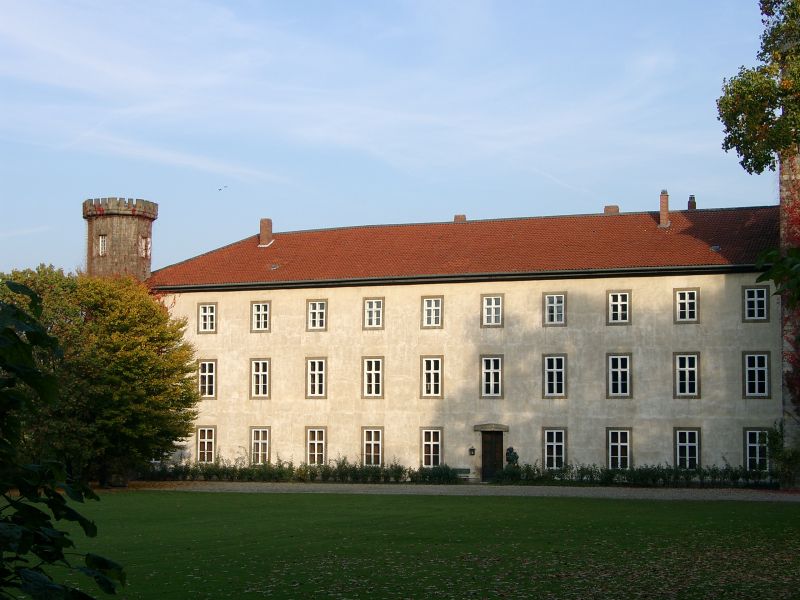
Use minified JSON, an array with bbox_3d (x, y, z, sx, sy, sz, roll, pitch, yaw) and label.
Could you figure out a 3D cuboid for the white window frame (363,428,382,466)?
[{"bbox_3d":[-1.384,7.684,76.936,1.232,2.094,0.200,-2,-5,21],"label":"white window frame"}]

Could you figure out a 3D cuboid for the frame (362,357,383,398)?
[{"bbox_3d":[-1.471,4.311,82.108,1.329,2.325,0.200,-2,-5,23],"label":"frame"}]

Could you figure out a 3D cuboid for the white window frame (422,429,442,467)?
[{"bbox_3d":[1.945,8.745,87.697,1.314,2.241,0.200,-2,-5,22],"label":"white window frame"}]

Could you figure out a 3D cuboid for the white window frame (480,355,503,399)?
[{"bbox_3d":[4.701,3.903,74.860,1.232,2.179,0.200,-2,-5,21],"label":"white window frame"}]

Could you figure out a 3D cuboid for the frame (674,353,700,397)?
[{"bbox_3d":[15.967,4.207,82.383,1.349,2.559,0.200,-2,-5,22],"label":"frame"}]

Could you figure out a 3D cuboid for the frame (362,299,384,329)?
[{"bbox_3d":[-1.452,0.771,82.405,1.329,1.812,0.200,-2,-5,23],"label":"frame"}]

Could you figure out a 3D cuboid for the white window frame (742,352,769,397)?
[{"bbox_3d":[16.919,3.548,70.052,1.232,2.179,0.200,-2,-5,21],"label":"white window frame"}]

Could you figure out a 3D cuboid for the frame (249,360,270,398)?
[{"bbox_3d":[-7.989,4.505,84.835,1.329,2.325,0.200,-2,-5,23],"label":"frame"}]

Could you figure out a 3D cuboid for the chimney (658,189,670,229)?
[{"bbox_3d":[15.774,-5.430,88.245,0.550,2.347,0.550,-2,-5,22],"label":"chimney"}]

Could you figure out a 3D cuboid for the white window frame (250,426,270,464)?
[{"bbox_3d":[-8.653,9.049,91.990,1.378,2.351,0.200,-2,-5,22],"label":"white window frame"}]

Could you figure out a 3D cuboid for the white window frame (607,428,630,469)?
[{"bbox_3d":[11.366,7.721,76.410,1.329,2.209,0.200,-2,-5,23],"label":"white window frame"}]

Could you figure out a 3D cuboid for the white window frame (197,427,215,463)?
[{"bbox_3d":[-12.264,9.192,93.449,1.328,2.388,0.200,-2,-5,22],"label":"white window frame"}]

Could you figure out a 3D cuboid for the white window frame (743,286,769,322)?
[{"bbox_3d":[19.542,0.251,81.276,1.382,1.983,0.200,-2,-5,22],"label":"white window frame"}]

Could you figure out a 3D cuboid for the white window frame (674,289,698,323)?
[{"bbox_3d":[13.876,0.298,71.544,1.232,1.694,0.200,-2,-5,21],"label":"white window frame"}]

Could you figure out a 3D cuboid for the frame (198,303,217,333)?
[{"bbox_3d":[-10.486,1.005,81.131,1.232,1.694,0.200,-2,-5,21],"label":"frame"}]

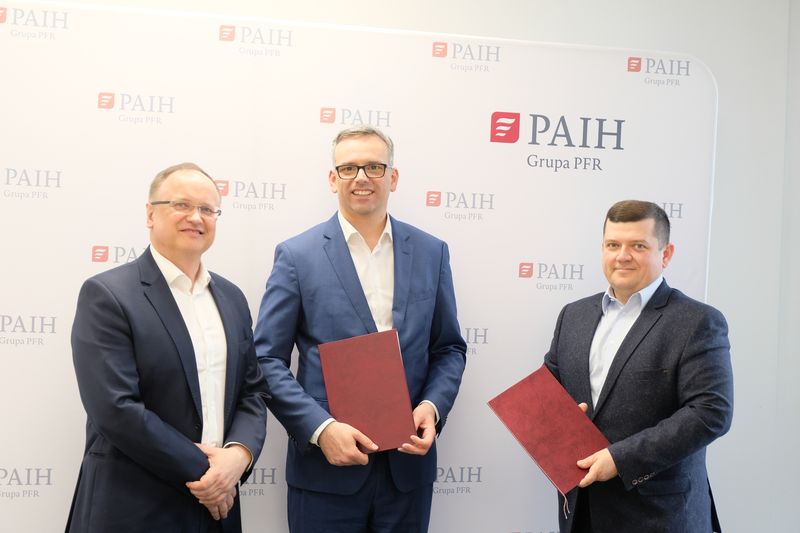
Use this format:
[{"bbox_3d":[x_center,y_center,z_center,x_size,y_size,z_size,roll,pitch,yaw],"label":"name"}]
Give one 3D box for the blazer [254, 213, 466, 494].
[{"bbox_3d":[-0.109,0.240,3.550,0.570,0.770,0.340,2,0,-12],"label":"blazer"}]

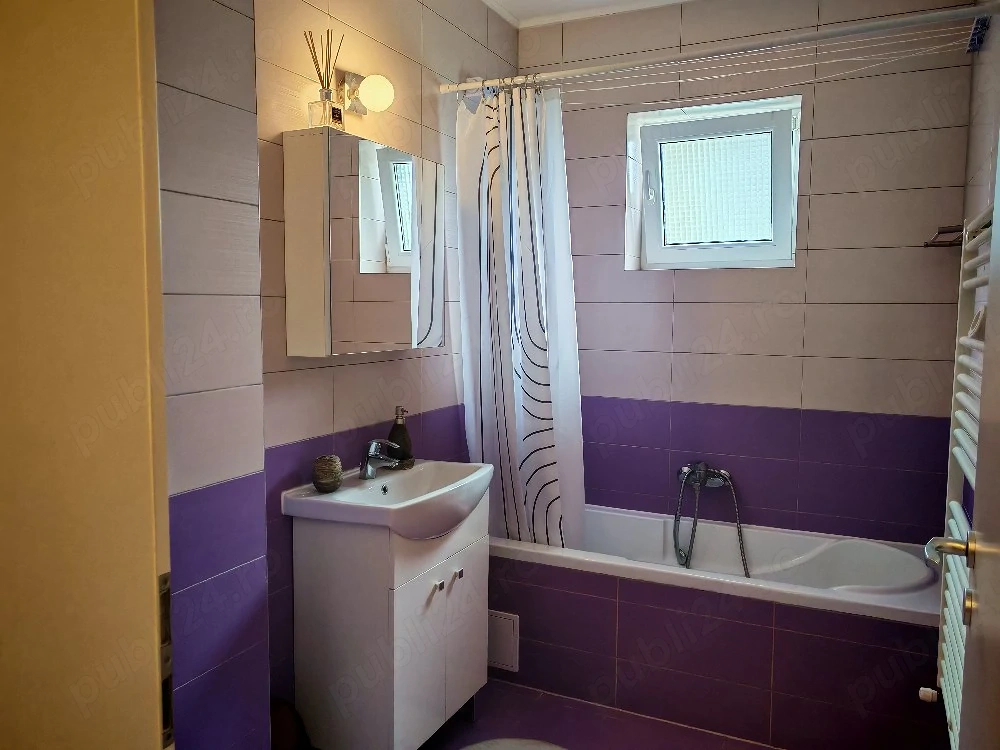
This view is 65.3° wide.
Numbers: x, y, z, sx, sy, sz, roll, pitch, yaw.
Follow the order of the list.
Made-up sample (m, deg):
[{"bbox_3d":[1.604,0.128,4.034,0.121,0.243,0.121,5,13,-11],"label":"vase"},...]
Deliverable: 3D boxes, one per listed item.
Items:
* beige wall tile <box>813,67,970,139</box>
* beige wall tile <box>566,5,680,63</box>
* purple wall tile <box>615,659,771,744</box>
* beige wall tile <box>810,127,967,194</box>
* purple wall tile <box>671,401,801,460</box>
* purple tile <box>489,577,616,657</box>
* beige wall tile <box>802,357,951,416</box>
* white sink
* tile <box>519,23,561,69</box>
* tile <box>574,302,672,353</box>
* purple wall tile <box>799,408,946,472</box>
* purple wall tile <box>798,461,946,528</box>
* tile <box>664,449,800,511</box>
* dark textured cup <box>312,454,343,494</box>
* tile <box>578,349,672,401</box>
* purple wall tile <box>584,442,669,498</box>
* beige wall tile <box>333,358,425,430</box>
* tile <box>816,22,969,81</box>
[{"bbox_3d":[1.379,-0.959,2.767,0.494,0.201,0.012,3,6,26],"label":"beige wall tile"},{"bbox_3d":[0.491,-1.393,3.180,0.501,0.171,0.010,3,6,26],"label":"beige wall tile"},{"bbox_3d":[0.622,1.059,2.539,0.500,0.180,0.010,3,6,26],"label":"purple wall tile"},{"bbox_3d":[1.385,-0.763,2.801,0.497,0.200,0.012,3,5,26],"label":"beige wall tile"},{"bbox_3d":[0.927,0.218,3.090,0.498,0.201,0.012,3,6,26],"label":"purple wall tile"},{"bbox_3d":[0.175,0.845,2.739,0.498,0.201,0.012,3,6,26],"label":"purple tile"},{"bbox_3d":[1.380,0.041,2.869,0.497,0.200,0.012,3,5,26],"label":"beige wall tile"},{"bbox_3d":[-0.282,0.386,2.345,0.390,0.155,0.630,3,6,26],"label":"white sink"},{"bbox_3d":[0.176,-1.401,3.332,0.198,0.163,0.010,3,6,26],"label":"tile"},{"bbox_3d":[0.482,-0.203,3.284,0.501,0.202,0.010,3,6,26],"label":"tile"},{"bbox_3d":[1.379,0.242,2.887,0.497,0.200,0.012,3,5,26],"label":"purple wall tile"},{"bbox_3d":[1.377,0.443,2.902,0.496,0.202,0.010,3,6,26],"label":"purple wall tile"},{"bbox_3d":[0.926,0.420,3.111,0.500,0.201,0.010,3,6,26],"label":"tile"},{"bbox_3d":[-0.490,0.280,2.205,0.086,0.102,0.086,0,5,0],"label":"dark textured cup"},{"bbox_3d":[0.482,-0.002,3.303,0.500,0.200,0.012,3,5,26],"label":"tile"},{"bbox_3d":[0.479,0.397,3.327,0.498,0.201,0.012,3,6,26],"label":"purple wall tile"},{"bbox_3d":[-0.389,0.057,2.544,0.010,0.201,0.500,3,5,26],"label":"beige wall tile"},{"bbox_3d":[1.388,-1.163,2.761,0.496,0.202,0.010,3,6,26],"label":"tile"}]

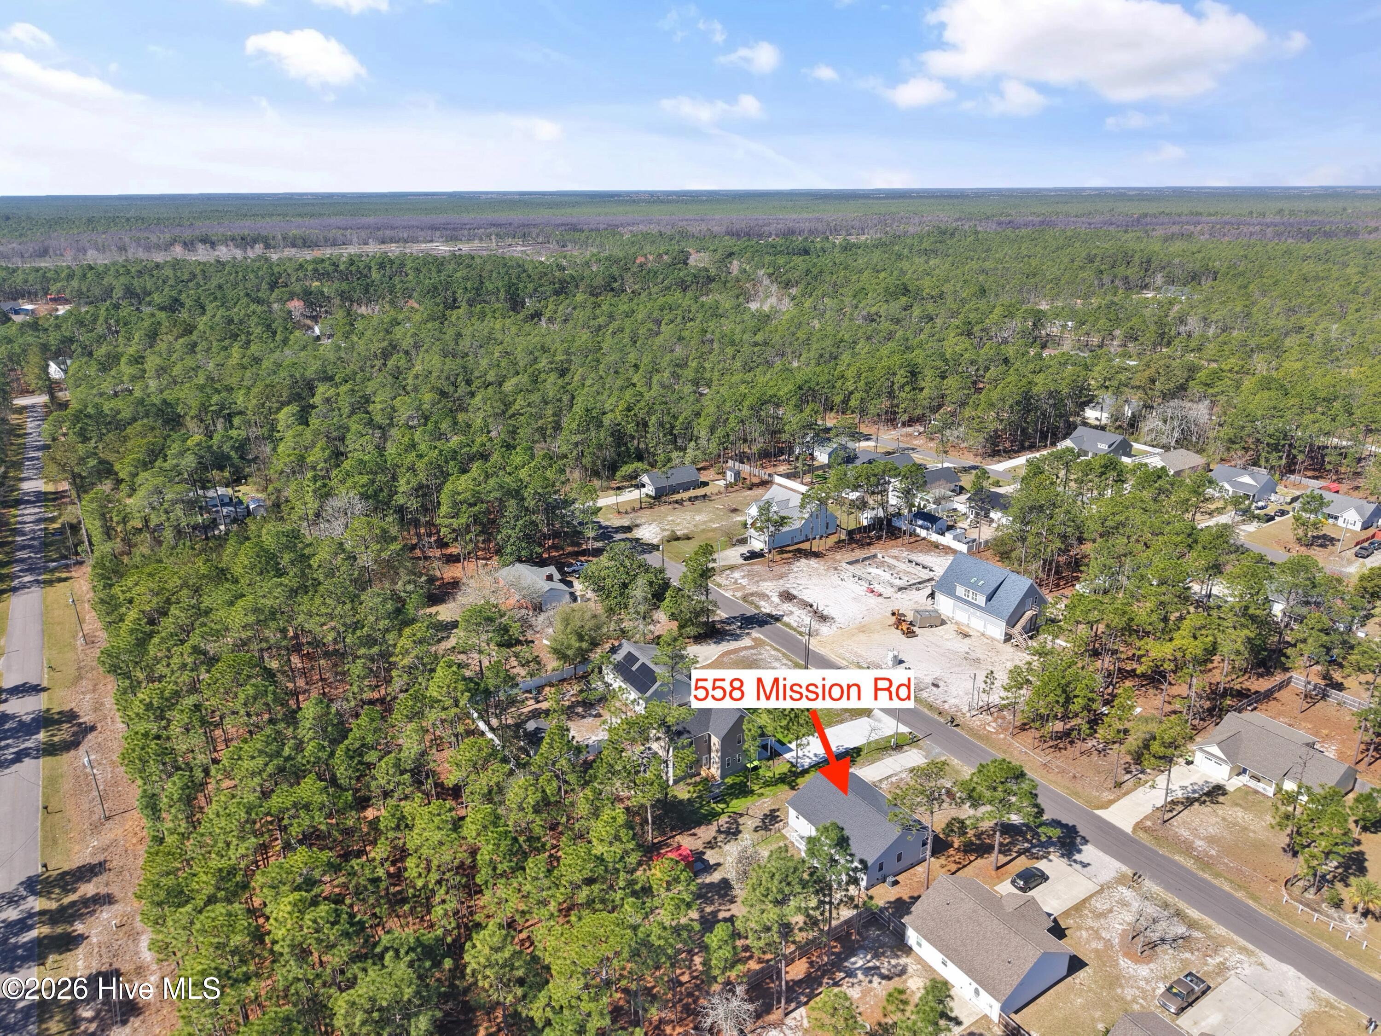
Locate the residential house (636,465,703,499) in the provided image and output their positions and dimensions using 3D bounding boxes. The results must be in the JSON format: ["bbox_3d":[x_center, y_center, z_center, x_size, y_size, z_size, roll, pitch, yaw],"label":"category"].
[{"bbox_3d":[-5.604,-10.016,250.938,14.493,5.068,8.919,-13,23,-32],"label":"residential house"}]

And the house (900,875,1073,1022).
[{"bbox_3d":[30.742,42.173,97.524,12.780,5.500,13.020,-12,22,-31],"label":"house"}]

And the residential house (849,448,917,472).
[{"bbox_3d":[52.424,-15.200,264.073,15.912,5.473,15.203,-12,22,-30],"label":"residential house"}]

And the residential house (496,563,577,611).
[{"bbox_3d":[-29.806,12.804,185.899,10.743,4.764,16.216,-12,22,-30],"label":"residential house"}]

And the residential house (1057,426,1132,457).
[{"bbox_3d":[117.817,-21.613,278.281,16.320,6.680,14.450,-12,22,-31],"label":"residential house"}]

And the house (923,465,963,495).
[{"bbox_3d":[61.978,-9.152,245.903,13.480,5.777,9.527,-12,22,-30],"label":"house"}]

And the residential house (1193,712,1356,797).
[{"bbox_3d":[78.774,31.606,127.509,15.820,5.210,15.730,-12,22,-31],"label":"residential house"}]

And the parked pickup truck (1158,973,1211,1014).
[{"bbox_3d":[47.788,45.961,92.862,5.600,1.780,1.880,-13,23,-32],"label":"parked pickup truck"}]

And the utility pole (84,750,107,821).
[{"bbox_3d":[-74.147,33.383,119.167,0.700,10.092,0.500,-13,22,-30],"label":"utility pole"}]

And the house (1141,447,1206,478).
[{"bbox_3d":[131.997,-15.214,261.437,15.820,5.410,11.500,-12,22,-31],"label":"house"}]

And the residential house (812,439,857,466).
[{"bbox_3d":[41.872,-19.956,277.196,12.190,5.310,8.260,-12,22,-31],"label":"residential house"}]

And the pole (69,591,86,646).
[{"bbox_3d":[-106.307,17.531,166.118,0.700,9.840,0.500,-13,22,-30],"label":"pole"}]

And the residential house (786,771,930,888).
[{"bbox_3d":[20.268,36.237,114.788,10.660,6.130,14.600,-12,22,-31],"label":"residential house"}]

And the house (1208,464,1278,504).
[{"bbox_3d":[139.581,-9.190,244.036,12.770,5.980,14.392,-12,22,-30],"label":"house"}]

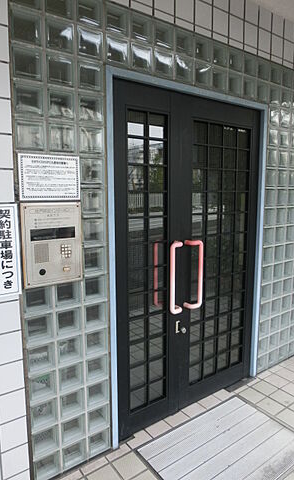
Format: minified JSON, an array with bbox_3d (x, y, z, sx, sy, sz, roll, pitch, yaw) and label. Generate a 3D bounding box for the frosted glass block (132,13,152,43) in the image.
[{"bbox_3d":[-0.055,-1.151,1.826,0.147,0.147,0.090,-6,10,-35],"label":"frosted glass block"}]

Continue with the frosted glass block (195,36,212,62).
[{"bbox_3d":[0.325,-1.197,2.111,0.146,0.146,0.090,-6,10,-35],"label":"frosted glass block"}]

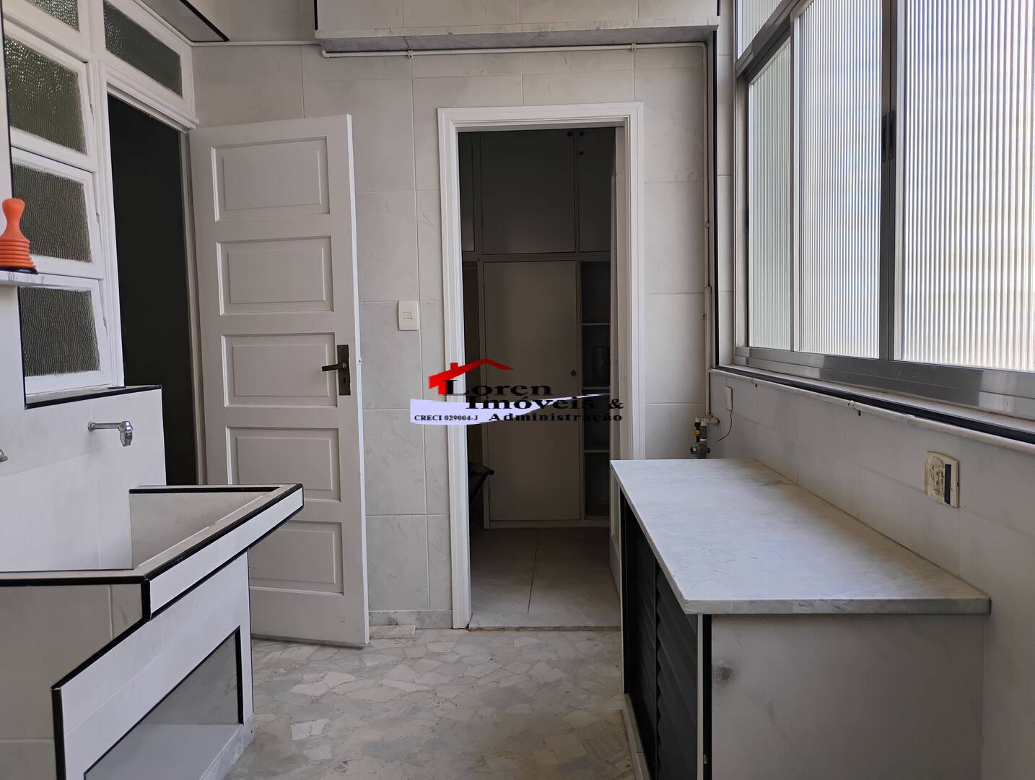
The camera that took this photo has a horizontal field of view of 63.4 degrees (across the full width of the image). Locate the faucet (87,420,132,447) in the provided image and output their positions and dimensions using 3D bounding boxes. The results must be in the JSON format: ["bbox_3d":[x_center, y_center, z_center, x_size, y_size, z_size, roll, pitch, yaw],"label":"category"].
[{"bbox_3d":[-1.134,0.123,2.351,0.127,0.076,0.037,-1,4,2],"label":"faucet"}]

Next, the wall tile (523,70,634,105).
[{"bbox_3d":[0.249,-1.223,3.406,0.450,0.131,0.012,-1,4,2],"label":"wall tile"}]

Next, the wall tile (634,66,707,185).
[{"bbox_3d":[0.628,-1.069,3.406,0.297,0.450,0.012,-1,4,2],"label":"wall tile"}]

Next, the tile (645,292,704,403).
[{"bbox_3d":[0.649,-0.170,3.466,0.258,0.450,0.012,-1,4,2],"label":"tile"}]

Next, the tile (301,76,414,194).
[{"bbox_3d":[-0.649,-1.046,3.445,0.450,0.450,0.012,-1,4,2],"label":"tile"}]

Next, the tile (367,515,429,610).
[{"bbox_3d":[-0.602,0.736,3.564,0.450,0.410,0.012,-1,4,2],"label":"tile"}]

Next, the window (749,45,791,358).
[{"bbox_3d":[0.869,-0.629,2.893,0.024,0.975,0.545,-1,4,2],"label":"window"}]

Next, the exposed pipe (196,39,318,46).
[{"bbox_3d":[-1.058,-1.405,3.402,0.522,0.019,0.019,-1,4,2],"label":"exposed pipe"}]

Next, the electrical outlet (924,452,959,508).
[{"bbox_3d":[0.745,0.156,1.472,0.013,0.080,0.115,-1,4,2],"label":"electrical outlet"}]

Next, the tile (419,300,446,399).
[{"bbox_3d":[-0.349,-0.147,3.501,0.103,0.450,0.010,-1,4,3],"label":"tile"}]

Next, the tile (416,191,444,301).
[{"bbox_3d":[-0.358,-0.596,3.461,0.104,0.450,0.012,-1,4,2],"label":"tile"}]

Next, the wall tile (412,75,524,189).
[{"bbox_3d":[-0.197,-1.049,3.424,0.450,0.450,0.012,-1,4,2],"label":"wall tile"}]

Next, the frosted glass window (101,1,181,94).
[{"bbox_3d":[-1.355,-1.229,3.060,0.020,0.165,0.590,-1,4,2],"label":"frosted glass window"}]

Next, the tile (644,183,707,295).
[{"bbox_3d":[0.655,-0.620,3.438,0.261,0.450,0.012,-1,4,2],"label":"tile"}]

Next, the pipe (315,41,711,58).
[{"bbox_3d":[-0.038,-1.374,3.381,1.530,0.030,0.030,-1,4,2],"label":"pipe"}]

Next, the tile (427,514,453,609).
[{"bbox_3d":[-0.327,0.730,3.557,0.099,0.410,0.012,-1,4,2],"label":"tile"}]

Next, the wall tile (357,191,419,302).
[{"bbox_3d":[-0.635,-0.590,3.468,0.450,0.450,0.012,-1,4,2],"label":"wall tile"}]

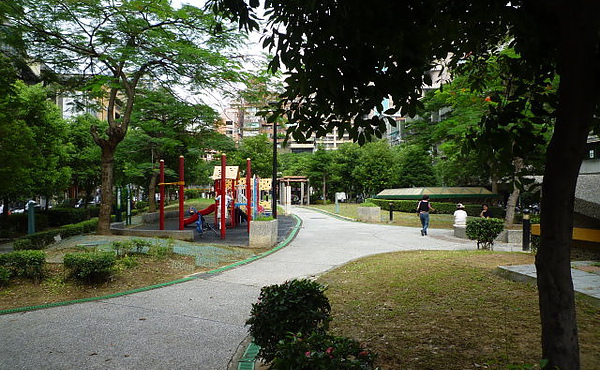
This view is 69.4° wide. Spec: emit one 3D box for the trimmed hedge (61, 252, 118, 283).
[{"bbox_3d":[-4.081,1.555,8.405,0.970,0.460,0.750,0,-1,-7],"label":"trimmed hedge"}]

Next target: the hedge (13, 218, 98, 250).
[{"bbox_3d":[-8.400,1.690,15.505,0.850,0.500,6.400,0,-1,-13],"label":"hedge"}]

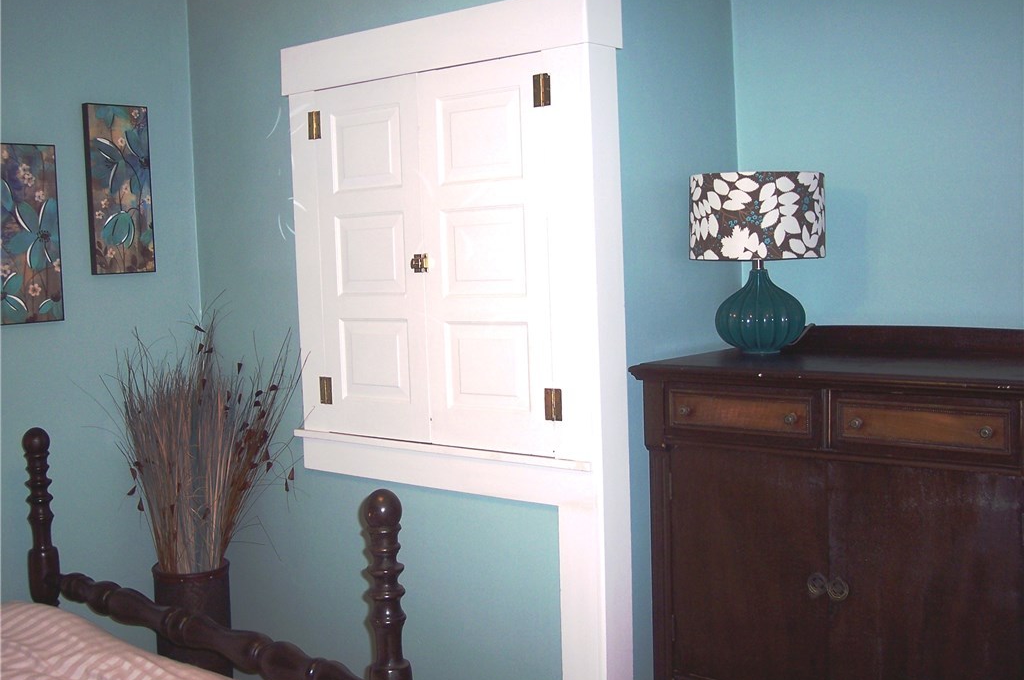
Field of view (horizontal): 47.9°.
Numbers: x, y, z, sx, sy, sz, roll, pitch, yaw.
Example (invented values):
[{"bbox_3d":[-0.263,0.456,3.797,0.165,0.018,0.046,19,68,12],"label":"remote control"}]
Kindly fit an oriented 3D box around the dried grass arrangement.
[{"bbox_3d":[-0.890,0.308,3.360,0.540,0.788,0.480,-3,4,-16],"label":"dried grass arrangement"}]

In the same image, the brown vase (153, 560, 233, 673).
[{"bbox_3d":[-0.931,0.957,3.397,0.222,0.590,0.222,2,6,39],"label":"brown vase"}]

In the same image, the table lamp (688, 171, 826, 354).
[{"bbox_3d":[0.634,-0.191,2.964,0.336,0.447,0.336,2,6,39],"label":"table lamp"}]

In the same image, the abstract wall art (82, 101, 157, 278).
[{"bbox_3d":[-1.167,-0.446,3.435,0.030,0.495,0.196,2,6,39],"label":"abstract wall art"}]

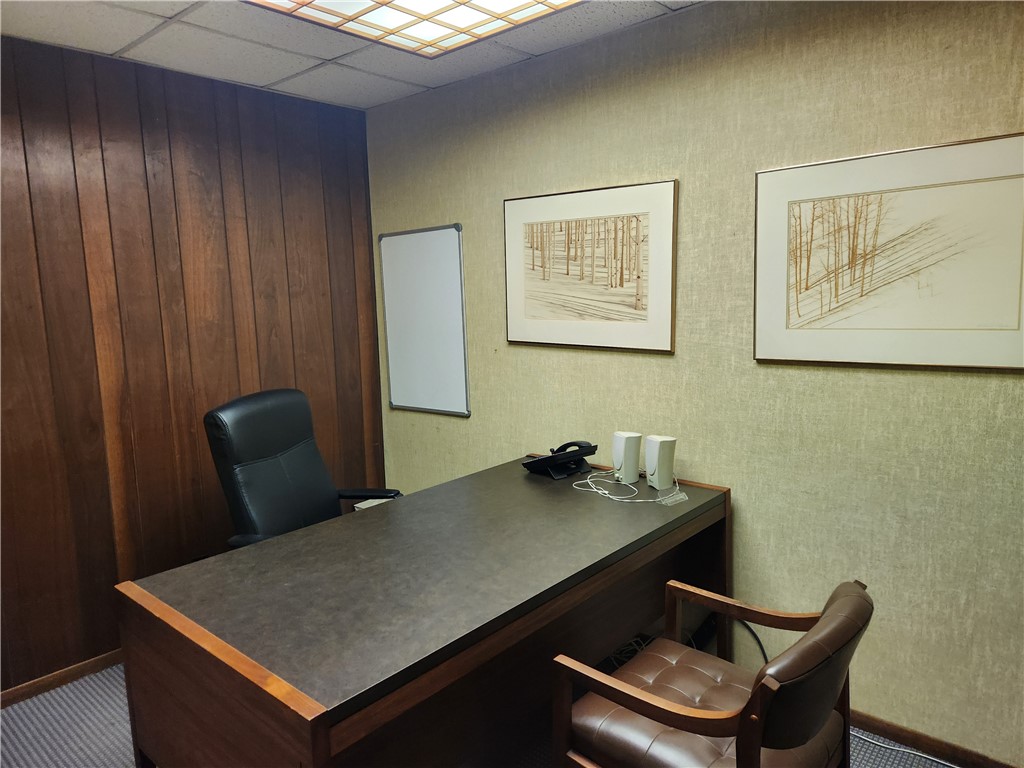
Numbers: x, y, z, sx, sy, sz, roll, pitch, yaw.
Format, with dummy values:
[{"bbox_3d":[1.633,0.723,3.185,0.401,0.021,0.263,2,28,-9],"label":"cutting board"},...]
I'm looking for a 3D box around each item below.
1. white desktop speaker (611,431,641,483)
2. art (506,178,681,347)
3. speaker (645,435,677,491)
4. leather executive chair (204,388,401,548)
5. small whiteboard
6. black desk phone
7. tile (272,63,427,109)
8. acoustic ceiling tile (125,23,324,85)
[{"bbox_3d":[0.444,0.277,2.581,0.082,0.178,0.080,-5,8,-24],"label":"white desktop speaker"},{"bbox_3d":[0.288,-0.453,2.725,0.810,0.618,0.025,5,10,41],"label":"art"},{"bbox_3d":[0.549,0.285,2.482,0.080,0.182,0.080,-5,8,-24],"label":"speaker"},{"bbox_3d":[-0.789,0.597,2.723,0.680,1.080,0.660,1,8,19],"label":"leather executive chair"},{"bbox_3d":[-0.439,-0.304,3.391,0.605,0.912,0.020,5,10,41],"label":"small whiteboard"},{"bbox_3d":[0.199,0.290,2.741,0.230,0.125,0.200,-8,10,-38],"label":"black desk phone"},{"bbox_3d":[-0.739,-1.360,3.114,0.495,0.018,0.560,5,10,41],"label":"tile"},{"bbox_3d":[-1.129,-1.288,2.669,0.495,0.018,0.595,5,10,41],"label":"acoustic ceiling tile"}]

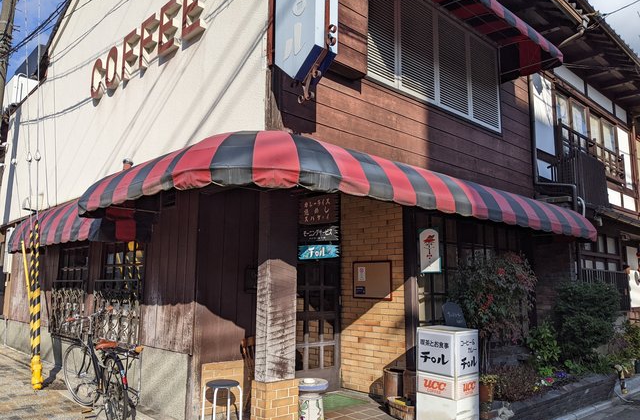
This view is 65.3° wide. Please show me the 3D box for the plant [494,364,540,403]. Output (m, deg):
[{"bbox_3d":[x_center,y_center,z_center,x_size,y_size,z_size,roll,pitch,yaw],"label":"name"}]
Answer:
[{"bbox_3d":[2.010,1.750,5.240,0.490,0.320,0.400,8,-11,-43],"label":"plant"}]

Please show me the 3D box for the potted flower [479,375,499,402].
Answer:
[{"bbox_3d":[1.642,1.756,4.910,0.210,0.265,0.210,9,-12,-42],"label":"potted flower"}]

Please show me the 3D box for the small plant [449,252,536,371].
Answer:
[{"bbox_3d":[1.973,1.201,5.807,1.020,1.420,0.920,8,-11,-43],"label":"small plant"}]

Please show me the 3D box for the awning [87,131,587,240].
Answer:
[{"bbox_3d":[0.728,-0.113,5.788,5.756,0.713,2.567,9,-12,-42],"label":"awning"}]

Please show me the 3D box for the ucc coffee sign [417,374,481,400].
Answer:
[{"bbox_3d":[1.095,1.488,4.311,0.350,0.185,0.400,8,-11,-43],"label":"ucc coffee sign"}]

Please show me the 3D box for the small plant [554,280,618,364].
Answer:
[{"bbox_3d":[3.773,1.585,7.095,0.860,1.120,0.780,9,-12,-42],"label":"small plant"}]

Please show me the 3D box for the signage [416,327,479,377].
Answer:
[{"bbox_3d":[1.097,1.222,4.350,0.350,0.354,0.400,8,-11,-43],"label":"signage"}]

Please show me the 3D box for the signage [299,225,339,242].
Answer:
[{"bbox_3d":[-0.024,0.208,4.130,0.030,0.135,0.500,9,-12,-42],"label":"signage"}]

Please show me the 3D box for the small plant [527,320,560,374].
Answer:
[{"bbox_3d":[2.791,1.718,6.251,0.450,0.620,0.420,8,-11,-43],"label":"small plant"}]

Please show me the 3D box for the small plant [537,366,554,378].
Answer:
[{"bbox_3d":[2.832,2.041,6.270,0.210,0.150,0.190,9,-12,-42],"label":"small plant"}]

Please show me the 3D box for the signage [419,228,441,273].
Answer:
[{"bbox_3d":[1.189,0.439,5.359,0.060,0.475,0.255,9,-12,-42],"label":"signage"}]

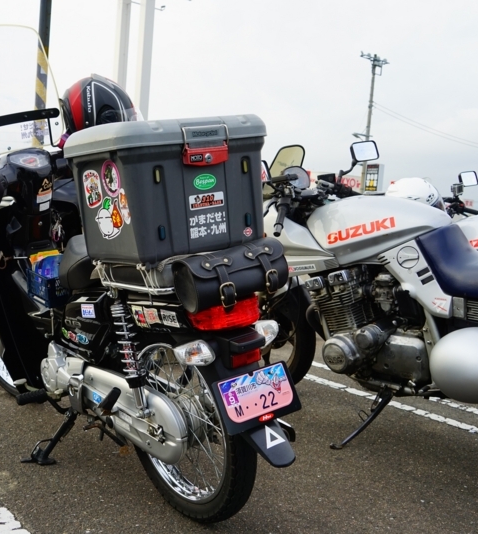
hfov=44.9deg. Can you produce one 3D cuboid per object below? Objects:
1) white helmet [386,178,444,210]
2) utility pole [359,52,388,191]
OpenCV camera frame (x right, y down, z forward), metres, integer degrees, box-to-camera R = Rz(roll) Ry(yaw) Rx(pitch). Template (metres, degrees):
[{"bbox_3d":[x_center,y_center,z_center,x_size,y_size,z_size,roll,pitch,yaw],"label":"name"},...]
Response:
[{"bbox_3d":[0.962,-0.352,3.150,0.330,0.260,0.260,5,4,15],"label":"white helmet"},{"bbox_3d":[7.459,-6.541,33.863,2.000,11.610,0.600,3,4,-26],"label":"utility pole"}]

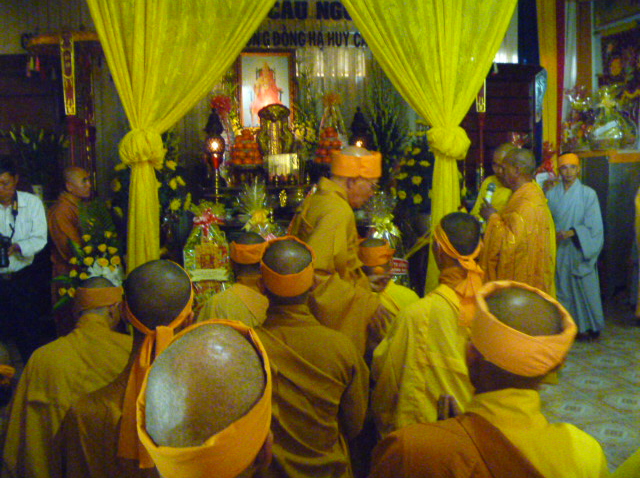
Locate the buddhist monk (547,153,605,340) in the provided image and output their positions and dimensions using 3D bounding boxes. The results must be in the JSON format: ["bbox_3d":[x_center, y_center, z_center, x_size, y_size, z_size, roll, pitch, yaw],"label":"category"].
[{"bbox_3d":[2.319,0.060,5.771,0.490,1.640,0.370,3,8,35],"label":"buddhist monk"}]

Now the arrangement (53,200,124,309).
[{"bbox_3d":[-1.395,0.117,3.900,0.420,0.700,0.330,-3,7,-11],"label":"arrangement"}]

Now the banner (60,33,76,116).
[{"bbox_3d":[-1.866,-1.220,4.800,0.100,0.600,0.040,-2,6,-10],"label":"banner"}]

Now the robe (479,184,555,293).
[{"bbox_3d":[1.303,0.295,4.233,0.480,1.340,0.500,1,7,20],"label":"robe"}]

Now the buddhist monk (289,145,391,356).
[{"bbox_3d":[0.106,0.397,2.884,0.450,1.600,0.500,-2,6,-9],"label":"buddhist monk"}]

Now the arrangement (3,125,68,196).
[{"bbox_3d":[-2.206,-0.591,5.000,0.500,0.560,0.460,-2,6,-10],"label":"arrangement"}]

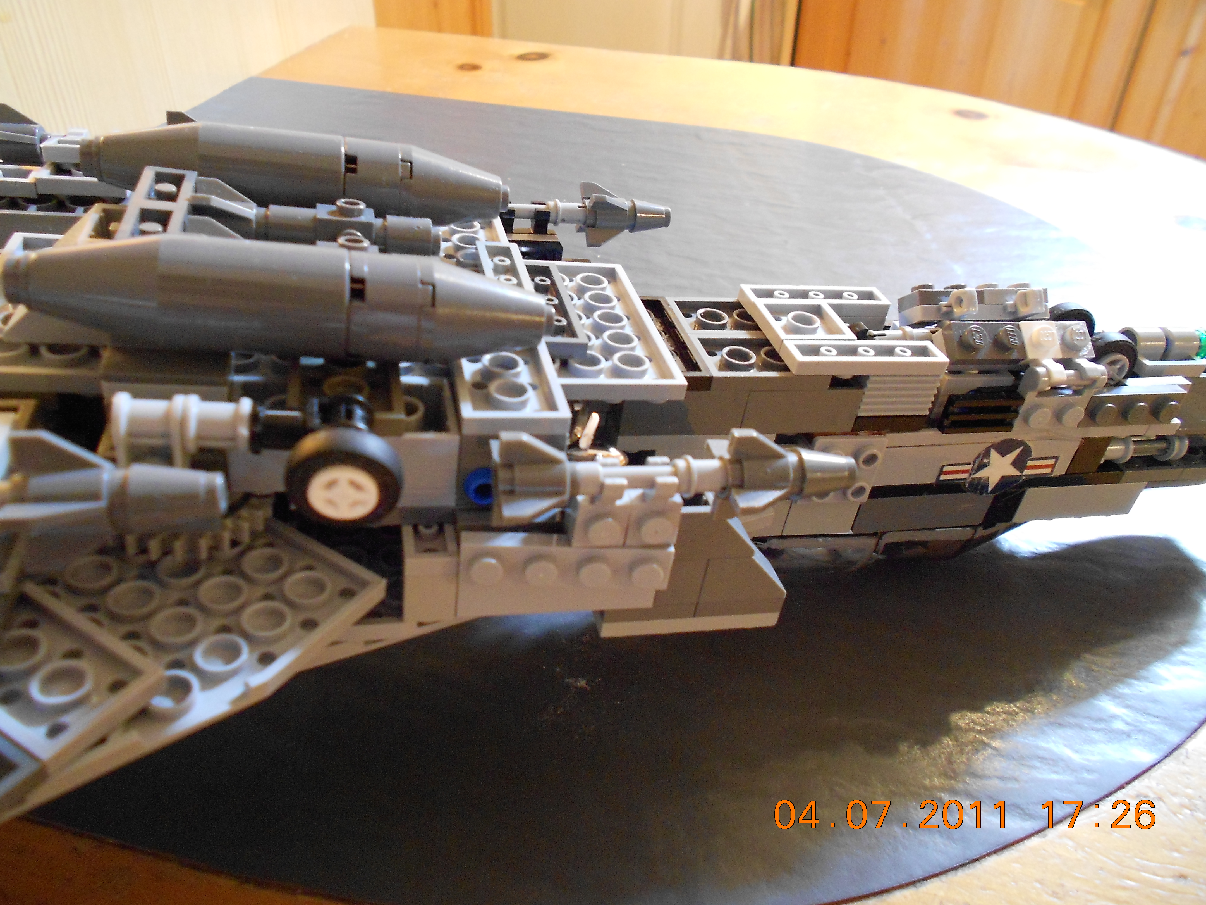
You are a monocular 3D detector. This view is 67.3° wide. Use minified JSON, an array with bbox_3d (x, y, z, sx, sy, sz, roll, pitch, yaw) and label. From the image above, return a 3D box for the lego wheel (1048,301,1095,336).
[{"bbox_3d":[0.104,-0.027,0.204,0.014,0.014,0.004,-8,38,-25],"label":"lego wheel"}]

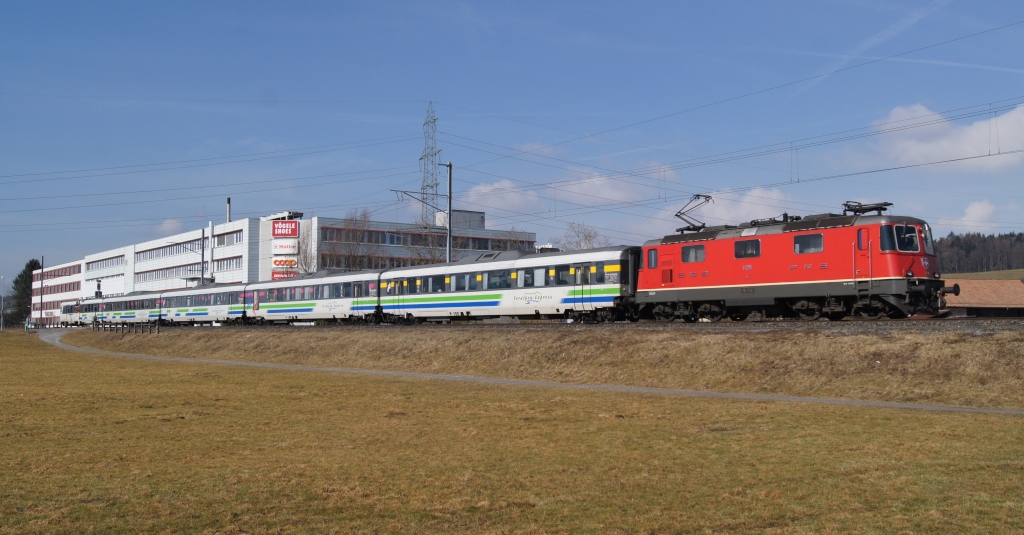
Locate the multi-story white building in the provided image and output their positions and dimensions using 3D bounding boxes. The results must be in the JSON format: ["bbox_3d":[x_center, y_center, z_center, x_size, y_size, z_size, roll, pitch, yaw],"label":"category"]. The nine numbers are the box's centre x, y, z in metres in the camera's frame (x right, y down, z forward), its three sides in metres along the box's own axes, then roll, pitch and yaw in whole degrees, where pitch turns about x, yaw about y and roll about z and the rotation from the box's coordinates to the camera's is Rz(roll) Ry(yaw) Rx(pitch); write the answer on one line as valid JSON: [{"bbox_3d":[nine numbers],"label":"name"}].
[{"bbox_3d":[-55.706,4.968,205.718,46.102,16.969,137.284,2,-4,-37],"label":"multi-story white building"}]

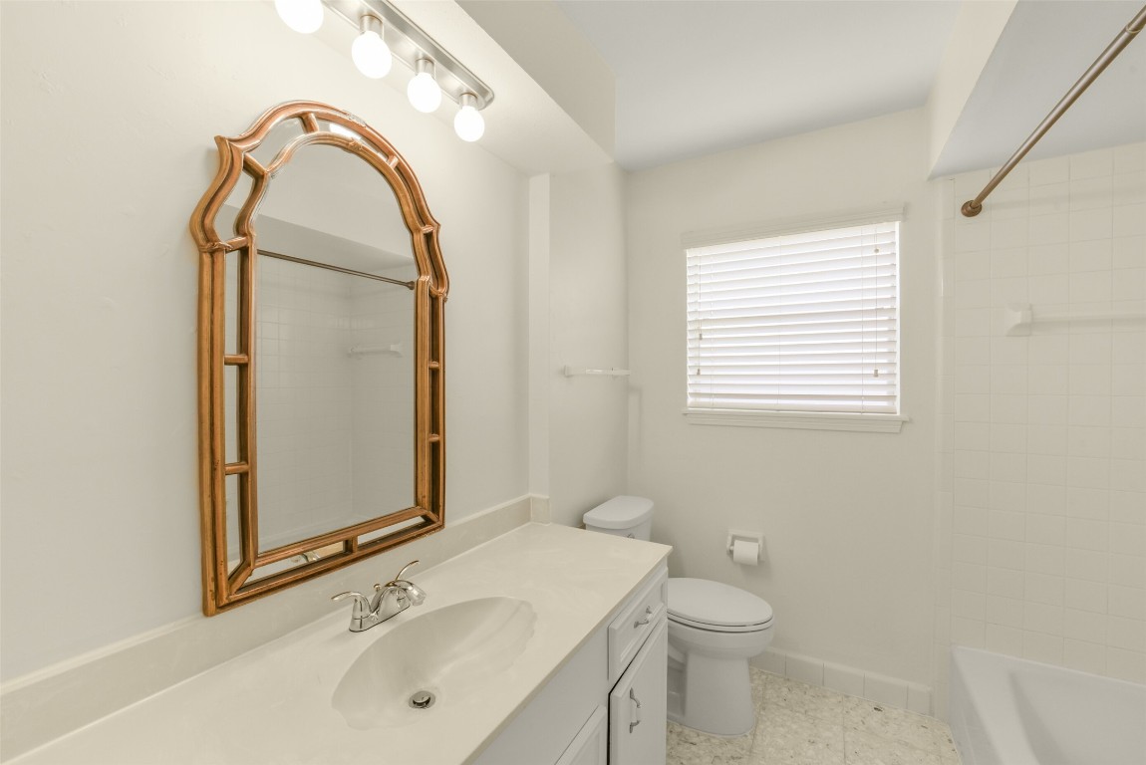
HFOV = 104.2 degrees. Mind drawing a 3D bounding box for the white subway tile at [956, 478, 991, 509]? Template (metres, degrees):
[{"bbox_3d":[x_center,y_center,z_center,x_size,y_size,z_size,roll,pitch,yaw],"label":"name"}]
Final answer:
[{"bbox_3d":[1.557,0.430,1.744,0.107,0.108,0.009,0,0,30],"label":"white subway tile"}]

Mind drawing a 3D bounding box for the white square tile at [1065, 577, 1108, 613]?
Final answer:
[{"bbox_3d":[1.830,0.759,1.591,0.107,0.108,0.010,0,0,27],"label":"white square tile"}]

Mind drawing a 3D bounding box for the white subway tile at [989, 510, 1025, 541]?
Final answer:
[{"bbox_3d":[1.637,0.538,1.684,0.107,0.108,0.009,0,1,27],"label":"white subway tile"}]

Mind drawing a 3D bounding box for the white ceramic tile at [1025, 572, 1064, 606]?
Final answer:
[{"bbox_3d":[1.723,0.753,1.631,0.108,0.108,0.009,0,1,27],"label":"white ceramic tile"}]

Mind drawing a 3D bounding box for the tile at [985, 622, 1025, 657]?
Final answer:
[{"bbox_3d":[1.628,0.970,1.682,0.108,0.105,0.009,0,1,27],"label":"tile"}]

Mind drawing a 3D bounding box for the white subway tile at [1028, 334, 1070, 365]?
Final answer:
[{"bbox_3d":[1.734,-0.118,1.629,0.107,0.108,0.009,0,1,27],"label":"white subway tile"}]

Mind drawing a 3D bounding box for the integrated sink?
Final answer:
[{"bbox_3d":[-0.255,0.608,0.913,0.310,0.140,0.465,0,0,30],"label":"integrated sink"}]

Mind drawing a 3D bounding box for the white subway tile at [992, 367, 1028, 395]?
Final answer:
[{"bbox_3d":[1.639,-0.009,1.679,0.107,0.108,0.010,0,0,27],"label":"white subway tile"}]

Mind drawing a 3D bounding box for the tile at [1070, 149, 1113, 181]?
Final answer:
[{"bbox_3d":[1.822,-0.765,1.569,0.108,0.092,0.009,0,1,27],"label":"tile"}]

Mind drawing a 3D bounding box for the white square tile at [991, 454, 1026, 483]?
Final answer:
[{"bbox_3d":[1.629,0.316,1.676,0.108,0.108,0.009,0,1,27],"label":"white square tile"}]

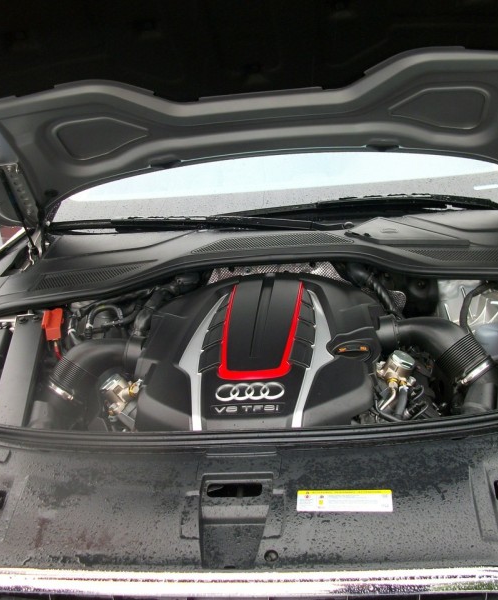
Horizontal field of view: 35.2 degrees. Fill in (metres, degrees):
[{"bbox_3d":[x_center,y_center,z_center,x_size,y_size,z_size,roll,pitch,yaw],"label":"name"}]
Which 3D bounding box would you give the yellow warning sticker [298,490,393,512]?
[{"bbox_3d":[0.153,0.319,1.250,0.153,0.002,0.044,-3,31,8],"label":"yellow warning sticker"}]

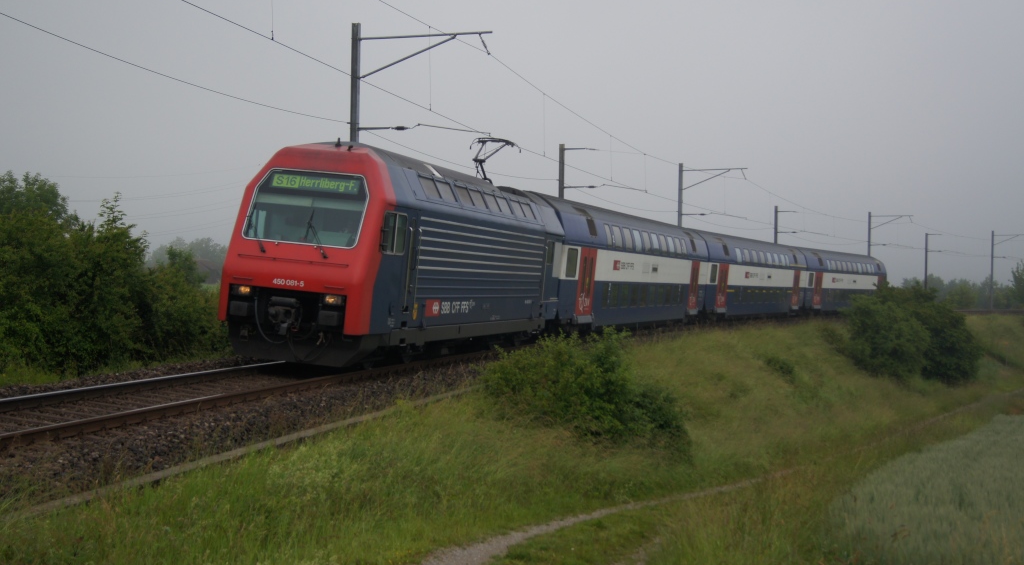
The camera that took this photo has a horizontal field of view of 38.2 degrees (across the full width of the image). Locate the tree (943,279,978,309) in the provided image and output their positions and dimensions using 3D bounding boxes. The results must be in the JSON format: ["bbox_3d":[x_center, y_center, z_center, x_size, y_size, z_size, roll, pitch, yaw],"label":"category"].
[{"bbox_3d":[59.177,1.583,195.000,4.800,4.300,4.500,0,-1,0],"label":"tree"}]

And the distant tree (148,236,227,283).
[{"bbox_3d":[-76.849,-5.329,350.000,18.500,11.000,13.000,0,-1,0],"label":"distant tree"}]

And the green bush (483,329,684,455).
[{"bbox_3d":[1.477,2.211,29.700,4.100,2.500,3.000,0,-1,0],"label":"green bush"}]

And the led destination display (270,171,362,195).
[{"bbox_3d":[-3.642,-1.847,27.607,1.760,0.290,0.120,6,-9,13],"label":"led destination display"}]

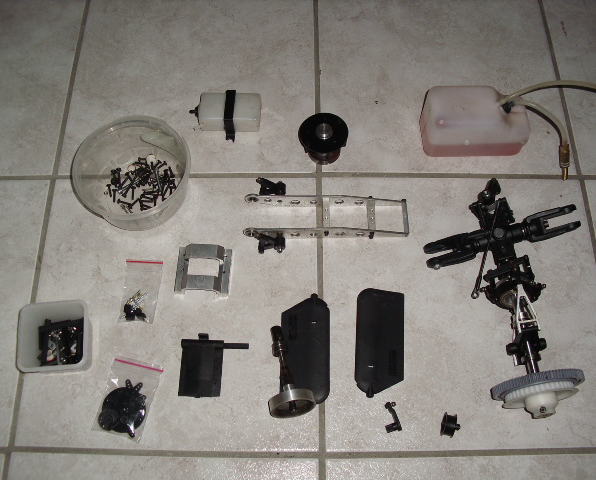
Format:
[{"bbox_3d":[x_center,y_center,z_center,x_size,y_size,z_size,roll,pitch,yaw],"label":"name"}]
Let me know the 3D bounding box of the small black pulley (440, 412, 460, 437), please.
[{"bbox_3d":[0.147,0.178,0.639,0.018,0.023,0.023,13,66,5],"label":"small black pulley"}]

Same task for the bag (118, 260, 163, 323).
[{"bbox_3d":[-0.167,0.054,0.703,0.039,0.009,0.070,3,66,1],"label":"bag"}]

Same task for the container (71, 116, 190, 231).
[{"bbox_3d":[-0.179,-0.069,0.737,0.130,0.046,0.130,0,66,-1],"label":"container"}]

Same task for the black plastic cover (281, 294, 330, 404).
[{"bbox_3d":[0.008,0.109,0.676,0.050,0.011,0.114,0,65,0],"label":"black plastic cover"}]

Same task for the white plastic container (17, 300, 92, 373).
[{"bbox_3d":[-0.235,0.102,0.659,0.067,0.045,0.068,-5,65,-3],"label":"white plastic container"}]

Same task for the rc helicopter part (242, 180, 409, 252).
[{"bbox_3d":[0.031,-0.022,0.728,0.177,0.028,0.088,1,66,0],"label":"rc helicopter part"}]

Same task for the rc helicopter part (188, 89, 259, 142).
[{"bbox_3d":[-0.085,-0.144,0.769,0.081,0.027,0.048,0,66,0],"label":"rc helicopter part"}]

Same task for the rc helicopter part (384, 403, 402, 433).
[{"bbox_3d":[0.091,0.173,0.648,0.018,0.009,0.030,-16,66,-8],"label":"rc helicopter part"}]

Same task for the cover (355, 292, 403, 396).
[{"bbox_3d":[0.085,0.104,0.682,0.050,0.011,0.114,4,66,1],"label":"cover"}]

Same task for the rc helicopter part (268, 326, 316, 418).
[{"bbox_3d":[-0.014,0.122,0.660,0.047,0.047,0.086,-10,52,-5],"label":"rc helicopter part"}]

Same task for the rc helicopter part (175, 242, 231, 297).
[{"bbox_3d":[-0.101,0.031,0.711,0.057,0.014,0.053,3,66,1],"label":"rc helicopter part"}]

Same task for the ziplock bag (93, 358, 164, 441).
[{"bbox_3d":[-0.168,0.156,0.656,0.050,0.011,0.076,13,66,5],"label":"ziplock bag"}]

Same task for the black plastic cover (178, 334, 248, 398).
[{"bbox_3d":[-0.083,0.126,0.667,0.068,0.012,0.065,0,65,0],"label":"black plastic cover"}]

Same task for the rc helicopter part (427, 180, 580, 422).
[{"bbox_3d":[0.219,0.043,0.666,0.159,0.093,0.258,-4,66,-2],"label":"rc helicopter part"}]

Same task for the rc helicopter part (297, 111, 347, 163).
[{"bbox_3d":[0.029,-0.115,0.764,0.055,0.041,0.055,0,65,0],"label":"rc helicopter part"}]

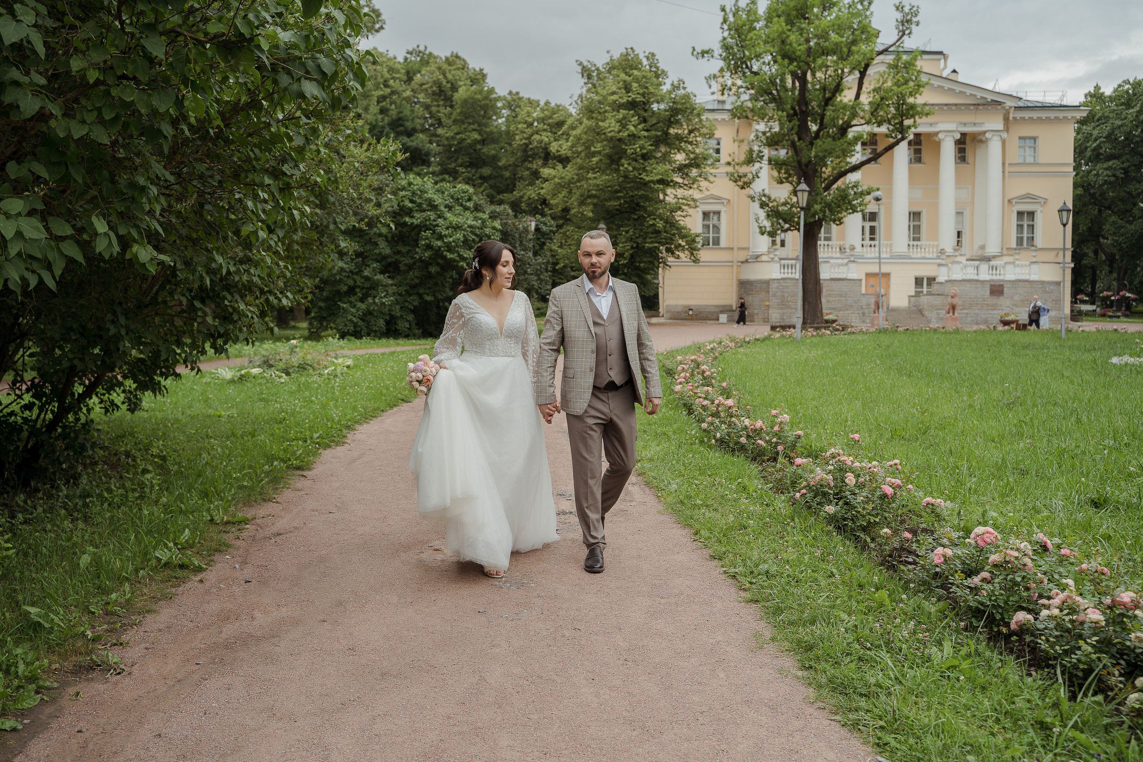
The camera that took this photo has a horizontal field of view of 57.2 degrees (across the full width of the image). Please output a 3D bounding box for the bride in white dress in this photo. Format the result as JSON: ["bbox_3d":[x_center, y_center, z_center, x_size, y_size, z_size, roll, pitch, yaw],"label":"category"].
[{"bbox_3d":[-0.455,0.125,5.420,0.780,1.720,0.720,0,2,-9],"label":"bride in white dress"}]

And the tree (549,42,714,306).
[{"bbox_3d":[3.546,-12.277,64.500,10.200,16.400,10.000,1,2,0],"label":"tree"}]

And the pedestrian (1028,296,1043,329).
[{"bbox_3d":[23.446,-3.453,53.000,0.600,1.720,0.550,-1,3,-30],"label":"pedestrian"}]

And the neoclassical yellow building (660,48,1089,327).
[{"bbox_3d":[18.700,-13.200,70.800,26.000,18.500,20.000,1,2,4],"label":"neoclassical yellow building"}]

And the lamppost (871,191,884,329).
[{"bbox_3d":[14.618,-5.791,50.000,0.480,6.600,0.480,-2,2,0],"label":"lamppost"}]

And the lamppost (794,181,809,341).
[{"bbox_3d":[7.917,-4.108,36.000,0.500,5.500,0.500,1,2,0],"label":"lamppost"}]

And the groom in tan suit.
[{"bbox_3d":[0.142,0.085,5.480,0.650,1.760,0.620,0,2,-3],"label":"groom in tan suit"}]

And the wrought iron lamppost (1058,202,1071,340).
[{"bbox_3d":[19.291,-4.312,41.000,0.520,5.450,0.520,0,2,0],"label":"wrought iron lamppost"}]

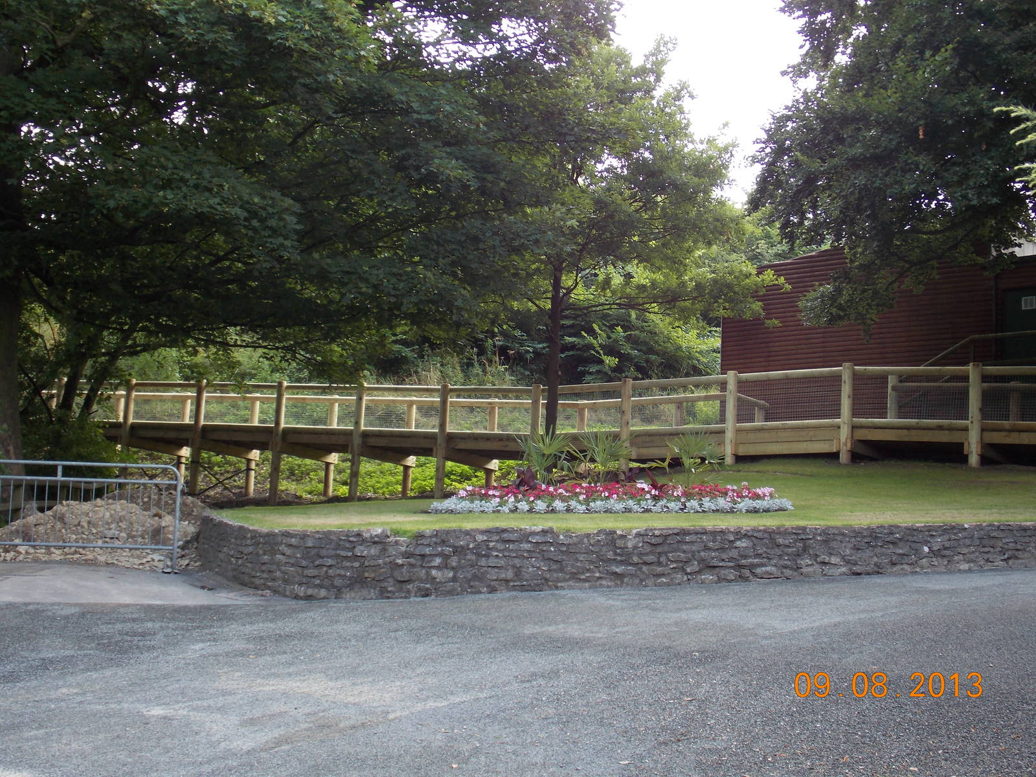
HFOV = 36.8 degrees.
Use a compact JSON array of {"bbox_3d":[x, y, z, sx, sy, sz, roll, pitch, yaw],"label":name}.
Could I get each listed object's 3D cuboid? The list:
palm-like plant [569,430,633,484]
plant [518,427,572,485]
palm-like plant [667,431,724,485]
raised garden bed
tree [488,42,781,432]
[{"bbox_3d":[0.902,0.791,17.000,0.690,0.680,0.660,0,-1,0],"label":"palm-like plant"},{"bbox_3d":[0.292,0.782,17.000,0.620,0.690,0.600,0,-1,0],"label":"plant"},{"bbox_3d":[1.941,0.791,17.000,0.620,0.670,0.600,0,-1,0],"label":"palm-like plant"},{"bbox_3d":[0.978,1.146,16.500,3.900,0.330,1.800,0,-1,0],"label":"raised garden bed"},{"bbox_3d":[1.405,-1.597,19.500,3.900,5.600,3.900,0,-1,0],"label":"tree"}]

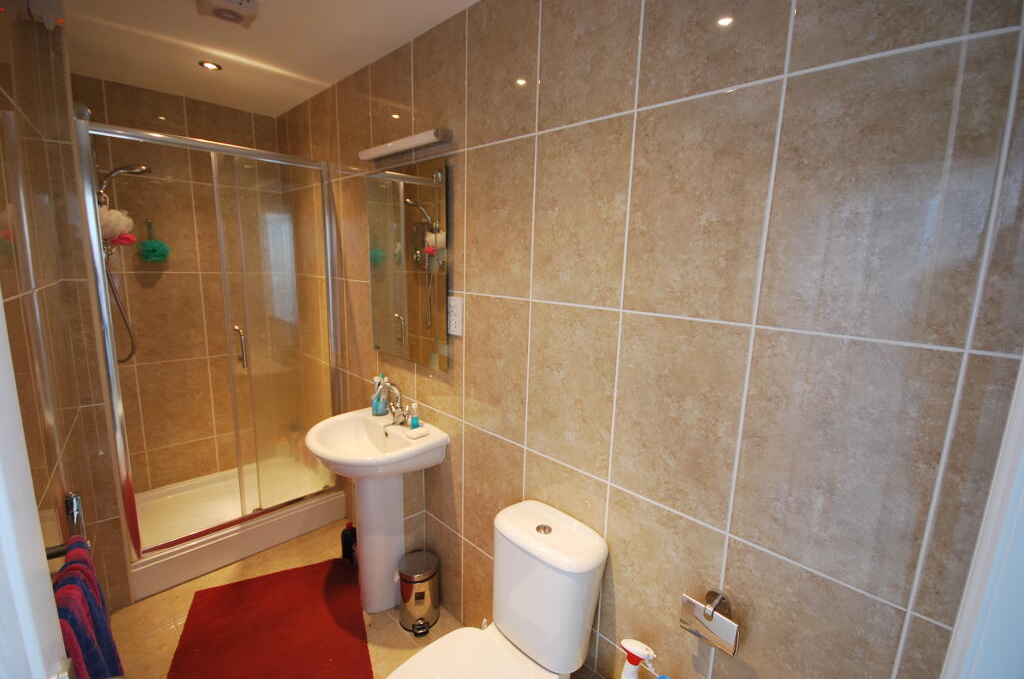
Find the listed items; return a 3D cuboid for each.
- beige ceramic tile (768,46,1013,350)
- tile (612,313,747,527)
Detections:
[{"bbox_3d":[0.667,-0.257,0.799,0.321,0.509,0.012,11,14,42],"label":"beige ceramic tile"},{"bbox_3d":[0.415,0.197,1.108,0.328,0.509,0.012,11,14,42],"label":"tile"}]

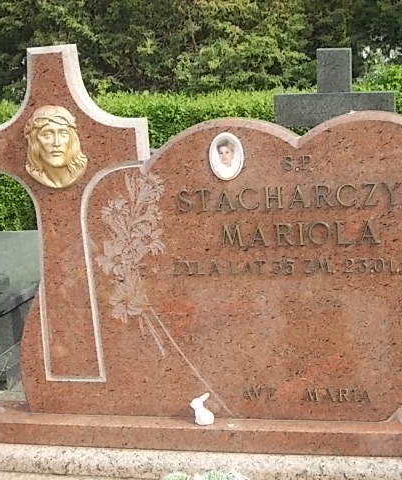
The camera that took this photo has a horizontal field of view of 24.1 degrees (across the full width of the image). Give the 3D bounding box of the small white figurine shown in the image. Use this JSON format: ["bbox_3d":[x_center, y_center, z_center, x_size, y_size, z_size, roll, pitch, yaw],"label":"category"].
[{"bbox_3d":[0.006,0.422,2.369,0.061,0.078,0.042,-4,10,1],"label":"small white figurine"}]

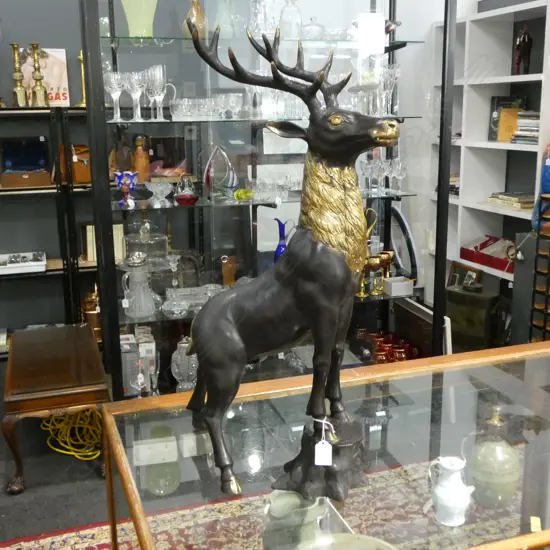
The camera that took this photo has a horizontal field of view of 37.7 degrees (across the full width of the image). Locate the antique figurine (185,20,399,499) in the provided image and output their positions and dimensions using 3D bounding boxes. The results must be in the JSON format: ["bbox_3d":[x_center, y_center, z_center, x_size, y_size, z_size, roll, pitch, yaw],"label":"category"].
[{"bbox_3d":[-0.001,-0.025,1.258,0.400,0.710,0.240,5,14,22],"label":"antique figurine"}]

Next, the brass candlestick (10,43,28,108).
[{"bbox_3d":[-1.246,-0.964,3.895,0.078,0.300,0.078,-5,13,-18],"label":"brass candlestick"}]

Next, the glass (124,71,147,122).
[{"bbox_3d":[-0.513,-0.656,2.968,0.073,0.180,0.073,-4,13,-17],"label":"glass"}]

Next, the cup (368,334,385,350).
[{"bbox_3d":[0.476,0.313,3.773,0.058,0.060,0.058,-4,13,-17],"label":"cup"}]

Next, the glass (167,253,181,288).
[{"bbox_3d":[-0.440,-0.001,3.520,0.064,0.163,0.064,-4,13,-17],"label":"glass"}]

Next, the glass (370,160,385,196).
[{"bbox_3d":[0.451,-0.426,3.528,0.062,0.147,0.062,-1,13,0],"label":"glass"}]

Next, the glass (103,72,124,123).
[{"bbox_3d":[-0.586,-0.651,2.945,0.072,0.180,0.072,-4,13,-17],"label":"glass"}]

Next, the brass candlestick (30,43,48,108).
[{"bbox_3d":[-0.979,-0.828,3.336,0.072,0.262,0.072,-4,13,-17],"label":"brass candlestick"}]

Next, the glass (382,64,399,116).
[{"bbox_3d":[0.504,-0.801,3.496,0.070,0.212,0.070,-1,13,0],"label":"glass"}]

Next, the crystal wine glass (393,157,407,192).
[{"bbox_3d":[0.538,-0.426,3.451,0.057,0.140,0.057,-1,12,0],"label":"crystal wine glass"}]

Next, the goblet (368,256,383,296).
[{"bbox_3d":[0.459,0.002,3.668,0.066,0.155,0.066,-1,13,0],"label":"goblet"}]

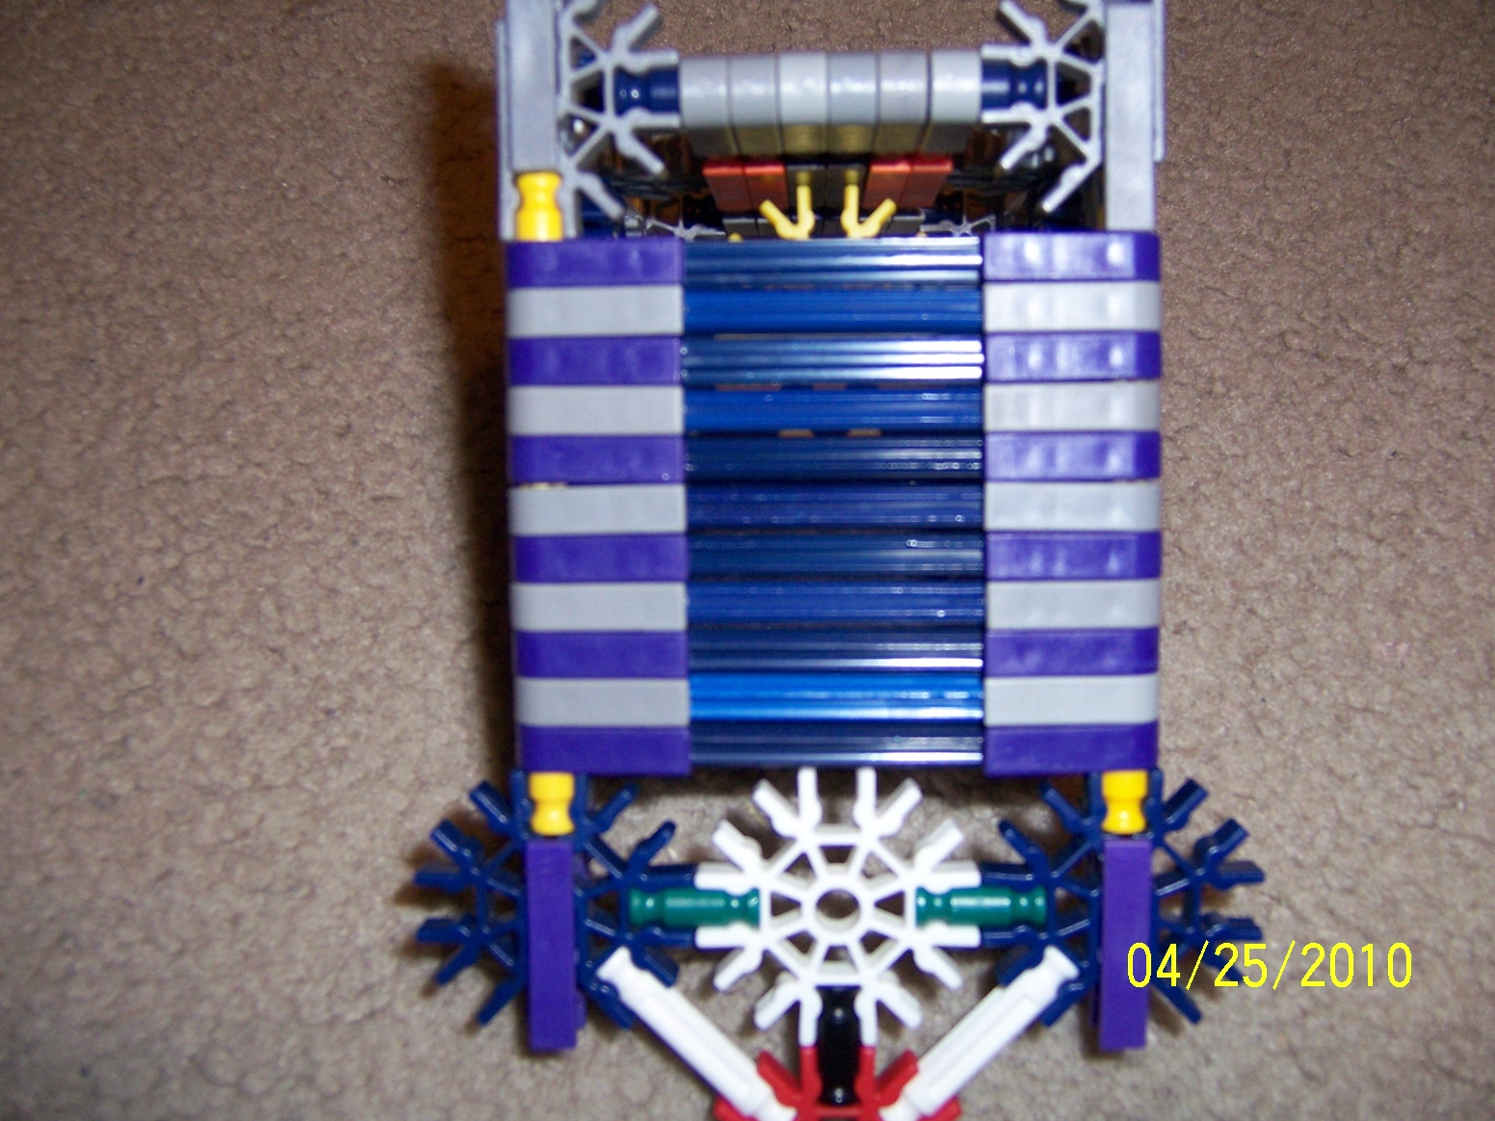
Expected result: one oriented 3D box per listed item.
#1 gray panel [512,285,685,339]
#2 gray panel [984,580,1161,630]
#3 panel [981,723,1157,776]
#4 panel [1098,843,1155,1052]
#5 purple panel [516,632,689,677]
[{"bbox_3d":[-0.019,-0.031,0.181,0.022,0.009,0.006,-1,94,0],"label":"gray panel"},{"bbox_3d":[0.041,0.005,0.188,0.022,0.012,0.006,-1,94,0],"label":"gray panel"},{"bbox_3d":[0.041,0.024,0.189,0.022,0.012,0.006,-1,94,0],"label":"panel"},{"bbox_3d":[0.049,0.049,0.193,0.006,0.018,0.028,0,94,1],"label":"panel"},{"bbox_3d":[-0.018,0.012,0.189,0.022,0.015,0.006,0,94,1],"label":"purple panel"}]

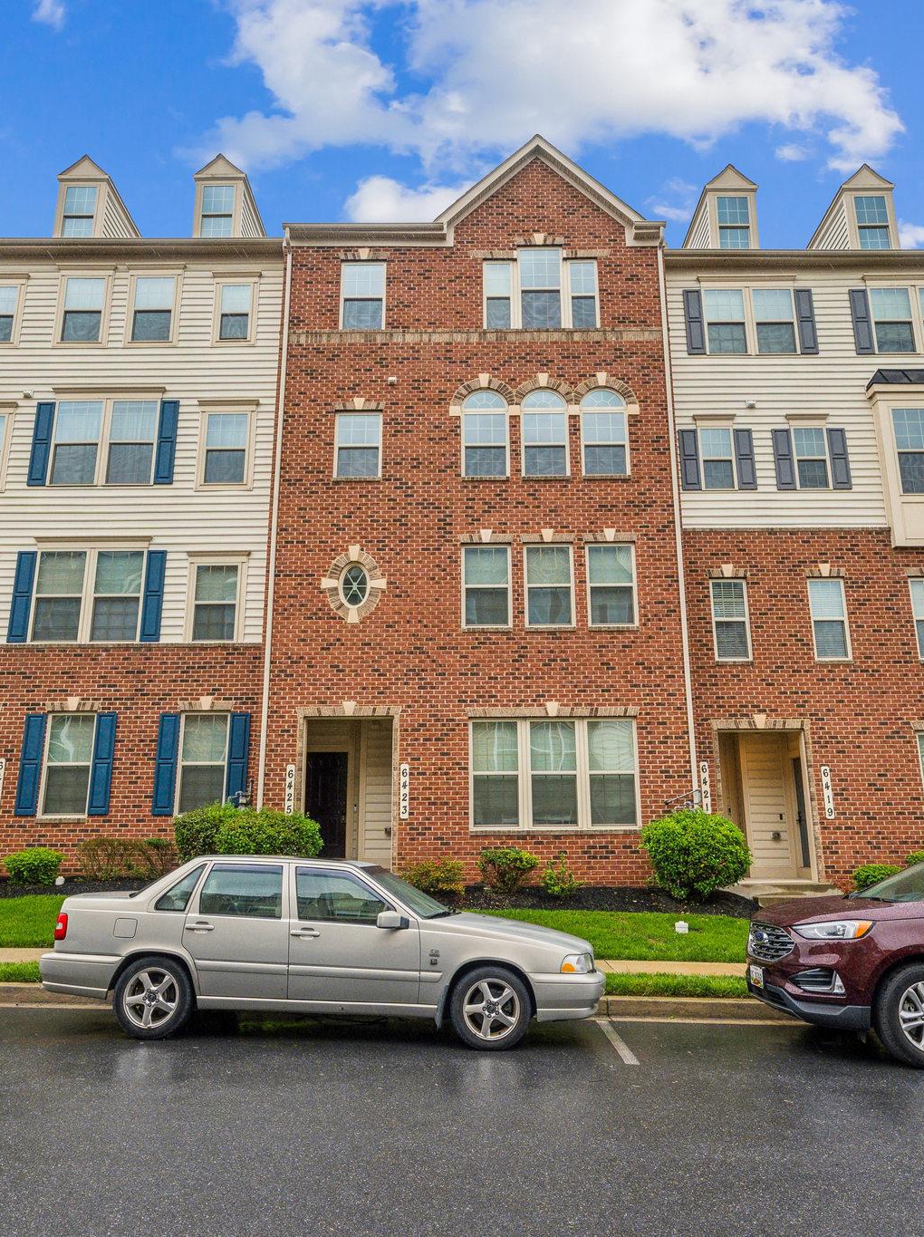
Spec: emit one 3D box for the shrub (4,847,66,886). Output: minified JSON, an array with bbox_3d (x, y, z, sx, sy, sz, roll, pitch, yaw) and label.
[{"bbox_3d":[-7.179,4.169,13.867,1.021,0.608,0.900,0,-14,0],"label":"shrub"}]

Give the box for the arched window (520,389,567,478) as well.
[{"bbox_3d":[1.631,-3.625,16.183,0.937,1.863,0.140,0,-14,0],"label":"arched window"}]

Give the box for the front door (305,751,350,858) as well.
[{"bbox_3d":[-2.611,3.537,15.428,0.915,2.040,0.080,0,-14,0],"label":"front door"}]

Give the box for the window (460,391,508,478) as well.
[{"bbox_3d":[0.454,-3.618,16.174,0.925,1.862,0.140,0,-14,0],"label":"window"}]

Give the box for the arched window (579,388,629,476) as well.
[{"bbox_3d":[2.797,-3.642,16.194,0.967,1.864,0.140,0,-14,0],"label":"arched window"}]

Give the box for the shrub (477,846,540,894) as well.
[{"bbox_3d":[0.771,4.161,13.604,1.017,0.733,0.900,0,-14,0],"label":"shrub"}]

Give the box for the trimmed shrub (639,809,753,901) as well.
[{"bbox_3d":[3.749,3.795,13.248,1.796,1.378,1.650,0,-14,0],"label":"trimmed shrub"}]

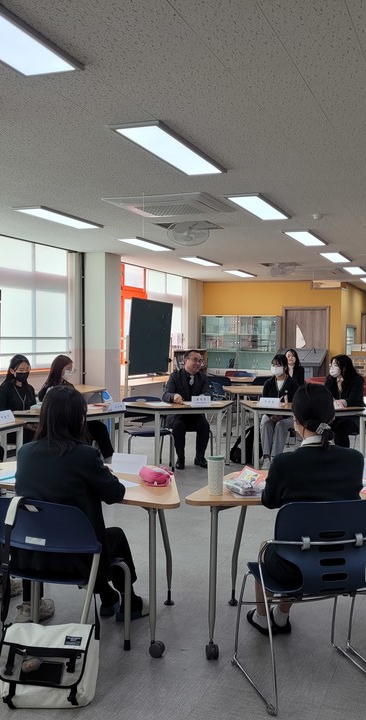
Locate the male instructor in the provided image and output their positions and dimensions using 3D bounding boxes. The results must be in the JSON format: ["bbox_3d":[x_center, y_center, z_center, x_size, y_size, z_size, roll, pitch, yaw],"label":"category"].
[{"bbox_3d":[0.040,0.528,8.302,0.540,1.320,0.750,0,2,-19],"label":"male instructor"}]

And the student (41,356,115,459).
[{"bbox_3d":[-1.182,0.558,8.153,0.780,1.250,0.500,2,2,42],"label":"student"}]

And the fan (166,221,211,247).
[{"bbox_3d":[0.062,-1.425,8.093,0.470,0.300,0.460,0,1,10],"label":"fan"}]

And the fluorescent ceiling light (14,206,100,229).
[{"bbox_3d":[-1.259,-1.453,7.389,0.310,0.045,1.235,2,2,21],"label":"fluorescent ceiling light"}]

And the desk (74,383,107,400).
[{"bbox_3d":[-1.594,0.775,9.926,0.620,0.710,1.300,1,2,21],"label":"desk"}]

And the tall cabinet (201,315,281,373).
[{"bbox_3d":[1.252,0.028,15.561,1.662,1.930,0.400,1,2,21],"label":"tall cabinet"}]

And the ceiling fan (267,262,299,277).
[{"bbox_3d":[1.671,-1.515,12.109,0.460,0.280,0.460,1,2,21],"label":"ceiling fan"}]

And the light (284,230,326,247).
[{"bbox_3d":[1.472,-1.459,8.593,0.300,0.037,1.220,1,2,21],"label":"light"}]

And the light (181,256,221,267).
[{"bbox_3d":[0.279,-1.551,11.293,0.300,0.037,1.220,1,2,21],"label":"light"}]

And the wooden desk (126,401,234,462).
[{"bbox_3d":[-0.034,0.853,8.093,1.450,0.700,0.640,0,1,-15],"label":"wooden desk"}]

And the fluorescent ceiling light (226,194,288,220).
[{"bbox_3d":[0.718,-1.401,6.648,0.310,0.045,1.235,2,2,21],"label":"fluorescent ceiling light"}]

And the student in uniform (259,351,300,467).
[{"bbox_3d":[1.091,0.579,8.439,0.460,1.280,0.760,1,2,14],"label":"student in uniform"}]

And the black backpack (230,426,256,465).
[{"bbox_3d":[0.737,0.967,8.499,0.240,0.440,0.310,2,2,45],"label":"black backpack"}]

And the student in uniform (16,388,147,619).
[{"bbox_3d":[-0.466,0.712,3.398,0.500,1.210,0.760,1,2,24],"label":"student in uniform"}]

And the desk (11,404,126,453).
[{"bbox_3d":[-1.101,0.869,7.371,0.640,0.700,1.450,1,2,42],"label":"desk"}]

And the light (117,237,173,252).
[{"bbox_3d":[-0.470,-1.513,9.416,0.320,0.060,1.280,1,2,21],"label":"light"}]

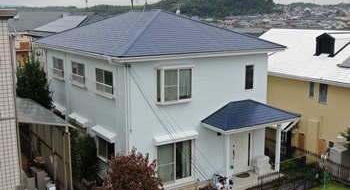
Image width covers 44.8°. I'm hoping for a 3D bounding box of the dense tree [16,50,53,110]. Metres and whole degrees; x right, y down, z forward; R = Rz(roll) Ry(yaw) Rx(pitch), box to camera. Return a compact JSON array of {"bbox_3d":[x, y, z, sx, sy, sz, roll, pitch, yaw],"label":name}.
[{"bbox_3d":[-7.000,0.243,21.715,1.700,4.972,1.700,-7,12,-32],"label":"dense tree"}]

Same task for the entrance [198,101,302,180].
[{"bbox_3d":[3.212,1.989,17.782,4.114,3.281,1.640,-7,12,-32],"label":"entrance"}]

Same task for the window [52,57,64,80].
[{"bbox_3d":[-5.977,-1.398,21.668,0.128,0.969,1.683,-7,12,-32],"label":"window"}]

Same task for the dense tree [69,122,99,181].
[{"bbox_3d":[-4.104,2.531,18.635,0.935,2.422,1.445,-7,12,-32],"label":"dense tree"}]

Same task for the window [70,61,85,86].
[{"bbox_3d":[-4.444,-0.974,19.342,0.128,0.969,1.658,-7,12,-32],"label":"window"}]

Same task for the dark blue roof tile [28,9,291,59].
[{"bbox_3d":[-1.447,-3.260,20.607,7.978,1.686,10.851,-7,12,-32],"label":"dark blue roof tile"}]

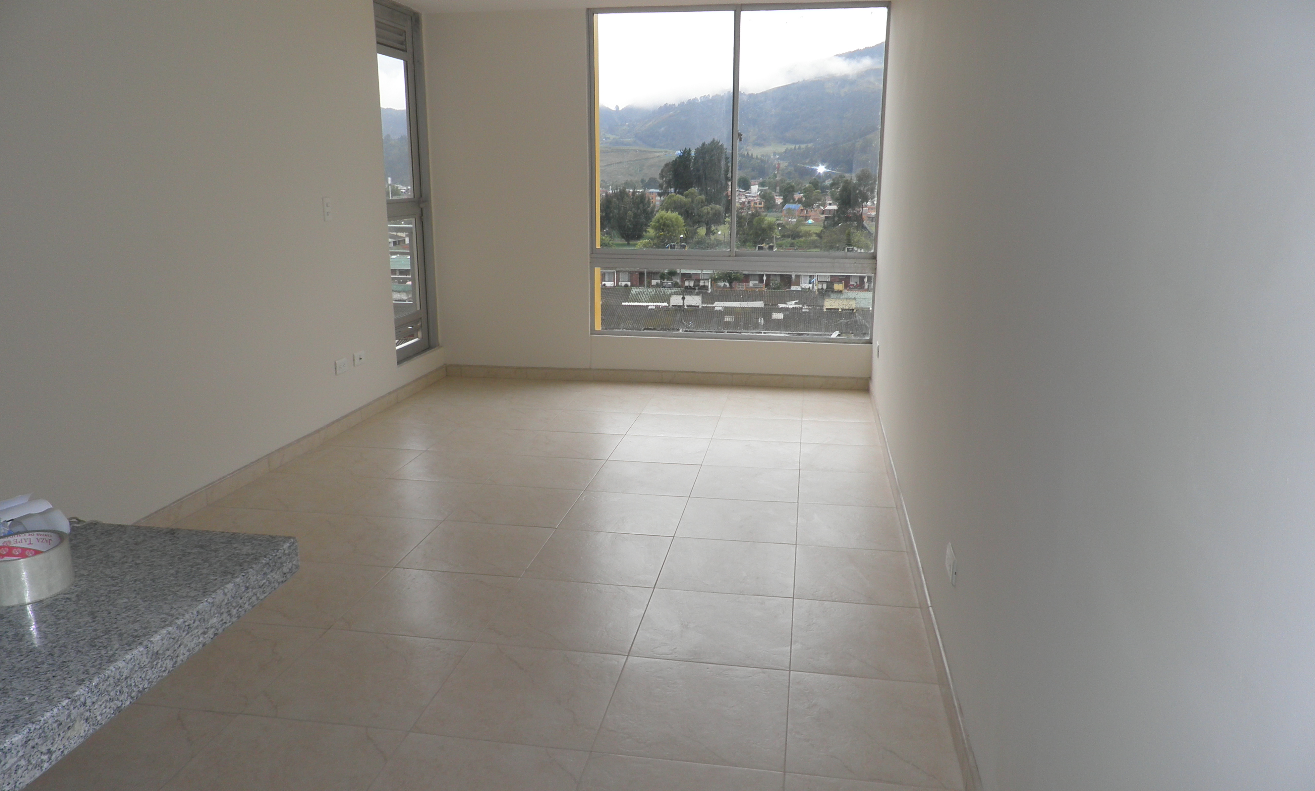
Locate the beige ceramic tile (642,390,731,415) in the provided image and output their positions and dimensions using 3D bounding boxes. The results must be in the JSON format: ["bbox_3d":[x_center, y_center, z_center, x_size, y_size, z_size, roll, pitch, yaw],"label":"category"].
[{"bbox_3d":[0.174,0.064,5.418,0.450,0.012,0.460,2,13,9],"label":"beige ceramic tile"}]

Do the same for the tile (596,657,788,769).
[{"bbox_3d":[0.105,0.808,2.339,0.454,0.012,0.454,2,13,9],"label":"tile"}]

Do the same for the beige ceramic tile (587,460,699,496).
[{"bbox_3d":[-0.049,0.372,4.095,0.450,0.012,0.450,2,13,9],"label":"beige ceramic tile"}]

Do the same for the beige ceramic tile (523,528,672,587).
[{"bbox_3d":[-0.198,0.584,3.289,0.454,0.012,0.454,2,13,9],"label":"beige ceramic tile"}]

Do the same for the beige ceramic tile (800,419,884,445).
[{"bbox_3d":[0.970,0.207,4.883,0.398,0.010,0.452,2,13,9],"label":"beige ceramic tile"}]

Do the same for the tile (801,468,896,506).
[{"bbox_3d":[0.812,0.408,3.958,0.405,0.012,0.450,2,13,9],"label":"tile"}]

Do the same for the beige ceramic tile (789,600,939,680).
[{"bbox_3d":[0.593,0.711,2.661,0.405,0.012,0.450,2,13,9],"label":"beige ceramic tile"}]

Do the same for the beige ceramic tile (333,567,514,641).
[{"bbox_3d":[-0.726,0.670,2.927,0.456,0.010,0.447,2,14,9],"label":"beige ceramic tile"}]

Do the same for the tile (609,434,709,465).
[{"bbox_3d":[0.027,0.275,4.587,0.452,0.010,0.452,2,13,9],"label":"tile"}]

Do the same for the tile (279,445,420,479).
[{"bbox_3d":[-1.410,0.321,4.366,0.456,0.010,0.447,2,14,9],"label":"tile"}]

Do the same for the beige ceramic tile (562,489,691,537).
[{"bbox_3d":[-0.124,0.482,3.728,0.454,0.012,0.454,2,13,9],"label":"beige ceramic tile"}]

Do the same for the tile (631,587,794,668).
[{"bbox_3d":[0.179,0.706,2.779,0.454,0.012,0.454,2,13,9],"label":"tile"}]

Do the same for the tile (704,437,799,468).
[{"bbox_3d":[0.475,0.293,4.515,0.452,0.010,0.452,2,13,9],"label":"tile"}]

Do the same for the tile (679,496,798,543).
[{"bbox_3d":[0.327,0.498,3.643,0.452,0.010,0.452,2,13,9],"label":"tile"}]

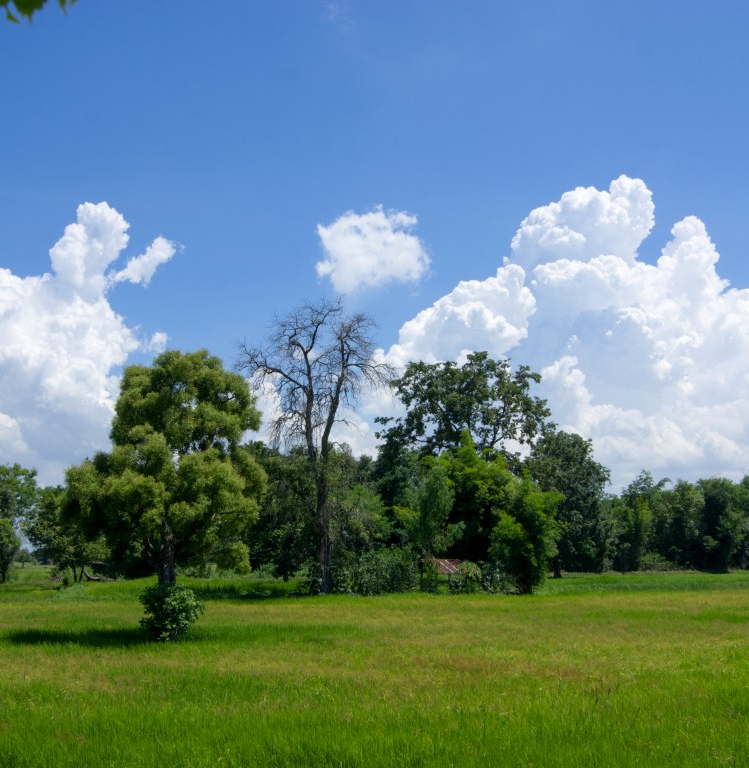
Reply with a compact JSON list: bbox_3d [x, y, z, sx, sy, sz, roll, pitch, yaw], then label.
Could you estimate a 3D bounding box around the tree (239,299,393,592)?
[{"bbox_3d":[-3.333,3.471,77.000,8.850,17.050,7.960,0,-7,0],"label":"tree"}]

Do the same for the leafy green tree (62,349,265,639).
[{"bbox_3d":[-5.827,2.982,37.000,5.630,8.020,5.350,0,-7,0],"label":"leafy green tree"}]

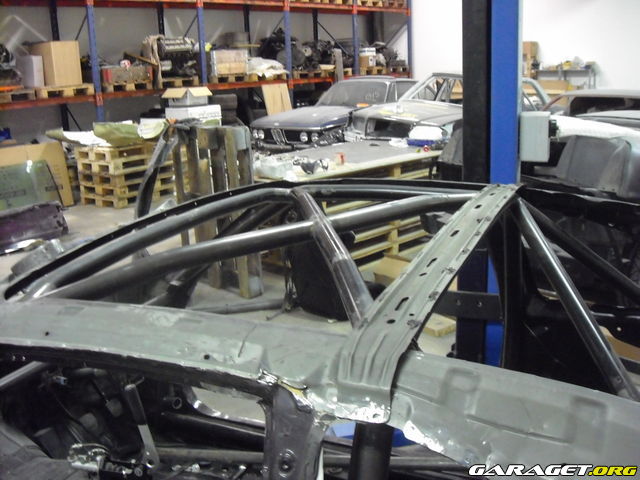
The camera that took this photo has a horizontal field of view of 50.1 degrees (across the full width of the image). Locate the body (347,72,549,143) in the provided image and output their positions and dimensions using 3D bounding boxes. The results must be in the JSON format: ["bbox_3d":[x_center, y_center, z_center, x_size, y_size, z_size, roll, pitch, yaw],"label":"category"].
[{"bbox_3d":[2.367,-1.945,10.890,1.630,1.360,4.250,11,20,41],"label":"body"}]

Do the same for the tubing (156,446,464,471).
[{"bbox_3d":[-0.049,0.763,2.396,1.144,0.038,0.038,-1,15,7],"label":"tubing"}]

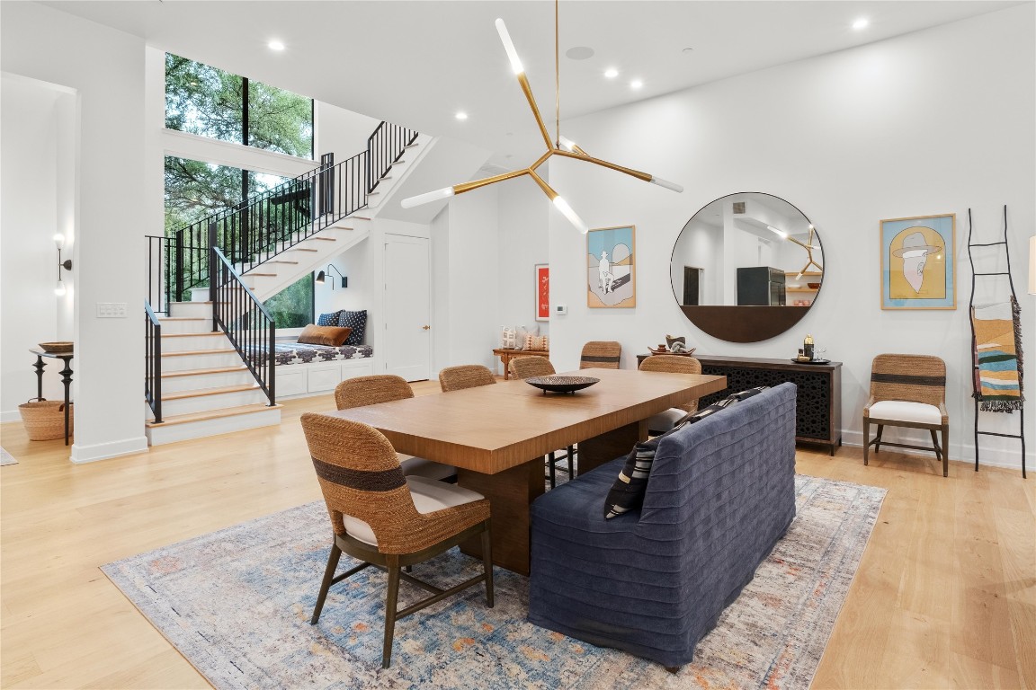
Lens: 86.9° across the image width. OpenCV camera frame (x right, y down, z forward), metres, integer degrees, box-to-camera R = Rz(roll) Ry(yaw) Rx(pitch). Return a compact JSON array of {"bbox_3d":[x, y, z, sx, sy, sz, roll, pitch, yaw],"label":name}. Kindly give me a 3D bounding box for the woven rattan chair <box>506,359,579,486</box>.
[{"bbox_3d":[0.326,0.544,4.300,0.590,0.865,0.530,3,5,38],"label":"woven rattan chair"}]

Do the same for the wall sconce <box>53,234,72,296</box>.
[{"bbox_3d":[-4.810,-0.846,5.780,0.115,0.660,0.150,2,2,39],"label":"wall sconce"}]

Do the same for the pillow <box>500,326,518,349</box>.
[{"bbox_3d":[-0.167,-0.135,9.640,0.390,0.430,0.150,2,2,39],"label":"pillow"}]

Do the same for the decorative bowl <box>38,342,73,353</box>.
[{"bbox_3d":[-4.482,0.032,5.420,0.340,0.095,0.340,3,5,38],"label":"decorative bowl"}]

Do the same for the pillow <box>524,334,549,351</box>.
[{"bbox_3d":[0.345,-0.052,9.595,0.530,0.320,0.160,3,-10,38],"label":"pillow"}]

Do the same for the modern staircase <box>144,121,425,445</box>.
[{"bbox_3d":[-3.098,-1.425,7.544,2.700,4.000,2.900,3,5,38],"label":"modern staircase"}]

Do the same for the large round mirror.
[{"bbox_3d":[2.216,-0.772,5.438,1.480,1.480,0.040,2,2,39],"label":"large round mirror"}]

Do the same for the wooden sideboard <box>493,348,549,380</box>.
[{"bbox_3d":[0.234,0.369,9.296,1.400,0.495,0.360,2,2,39],"label":"wooden sideboard"}]

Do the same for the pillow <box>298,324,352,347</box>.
[{"bbox_3d":[-3.151,-0.160,8.996,0.820,0.380,0.200,1,-29,11],"label":"pillow"}]

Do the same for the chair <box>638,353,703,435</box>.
[{"bbox_3d":[1.085,0.523,4.230,0.520,0.845,0.600,1,2,34],"label":"chair"}]

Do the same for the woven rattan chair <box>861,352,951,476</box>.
[{"bbox_3d":[3.161,0.530,4.426,0.530,0.865,0.600,3,5,38],"label":"woven rattan chair"}]

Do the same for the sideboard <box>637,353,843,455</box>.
[{"bbox_3d":[2.093,0.520,5.350,1.820,0.768,0.460,3,5,38],"label":"sideboard"}]

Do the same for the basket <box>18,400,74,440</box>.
[{"bbox_3d":[-4.420,0.711,5.220,0.500,0.340,0.500,2,2,39],"label":"basket"}]

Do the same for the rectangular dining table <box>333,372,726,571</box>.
[{"bbox_3d":[0.299,0.660,3.303,1.070,0.760,2.630,3,5,38],"label":"rectangular dining table"}]

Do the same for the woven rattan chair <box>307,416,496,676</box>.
[{"bbox_3d":[-0.480,0.679,2.224,0.530,0.865,0.580,3,5,38],"label":"woven rattan chair"}]

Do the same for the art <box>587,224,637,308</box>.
[{"bbox_3d":[1.068,-0.890,6.313,0.610,0.910,0.040,3,5,38],"label":"art"}]

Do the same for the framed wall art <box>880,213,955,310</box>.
[{"bbox_3d":[3.327,-0.677,4.563,0.515,0.790,0.030,2,2,39],"label":"framed wall art"}]

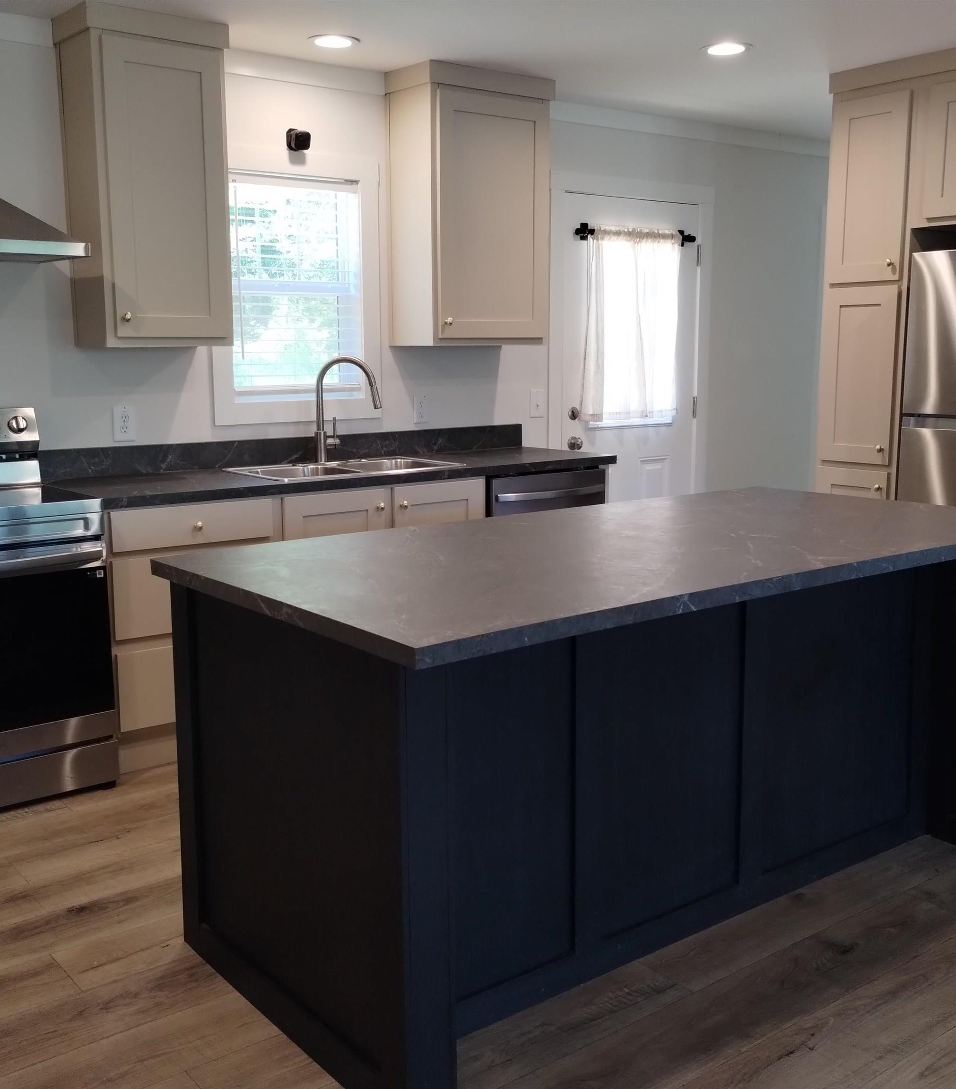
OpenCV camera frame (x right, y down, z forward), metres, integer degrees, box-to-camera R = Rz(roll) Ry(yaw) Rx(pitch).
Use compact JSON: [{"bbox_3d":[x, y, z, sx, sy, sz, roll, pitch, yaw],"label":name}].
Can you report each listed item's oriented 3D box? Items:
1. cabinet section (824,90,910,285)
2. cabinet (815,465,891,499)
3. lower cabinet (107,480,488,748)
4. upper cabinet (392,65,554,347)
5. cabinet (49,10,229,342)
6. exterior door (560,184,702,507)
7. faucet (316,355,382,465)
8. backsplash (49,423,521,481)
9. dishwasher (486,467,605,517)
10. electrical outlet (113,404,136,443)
[{"bbox_3d":[1.779,-1.484,4.939,0.500,0.770,0.395,-8,12,-37],"label":"cabinet section"},{"bbox_3d":[1.814,0.024,5.223,0.580,0.782,0.385,-8,12,-37],"label":"cabinet"},{"bbox_3d":[-0.753,0.161,4.446,1.555,0.790,0.631,-8,12,-37],"label":"lower cabinet"},{"bbox_3d":[-0.029,-1.373,4.871,0.617,1.077,0.315,-8,12,-37],"label":"upper cabinet"},{"bbox_3d":[-1.145,-1.247,4.096,0.495,1.094,0.331,-8,12,-37],"label":"cabinet"},{"bbox_3d":[0.753,-0.658,5.831,0.915,2.047,0.045,-8,12,-37],"label":"exterior door"},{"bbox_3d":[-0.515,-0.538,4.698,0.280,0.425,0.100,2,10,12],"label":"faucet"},{"bbox_3d":[-0.678,-0.391,4.804,2.215,0.104,0.022,-8,12,-37],"label":"backsplash"},{"bbox_3d":[0.126,0.096,5.012,0.610,0.853,0.600,-8,12,-37],"label":"dishwasher"},{"bbox_3d":[-1.275,-0.432,4.236,0.076,0.125,0.010,-8,12,-37],"label":"electrical outlet"}]

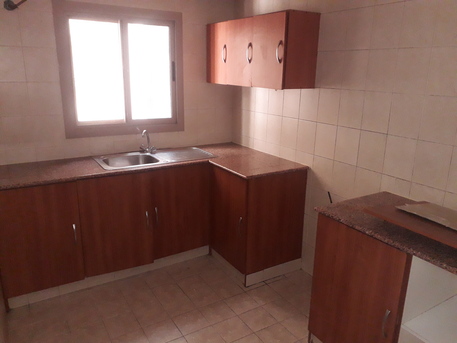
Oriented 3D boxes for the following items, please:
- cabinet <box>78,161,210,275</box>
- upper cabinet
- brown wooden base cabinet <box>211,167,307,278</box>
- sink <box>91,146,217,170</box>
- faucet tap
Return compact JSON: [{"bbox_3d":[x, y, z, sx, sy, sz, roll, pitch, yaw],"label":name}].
[{"bbox_3d":[-0.767,0.304,3.130,1.082,0.785,0.583,-8,18,-30],"label":"cabinet"},{"bbox_3d":[0.229,-0.990,3.011,0.319,0.523,1.136,-8,18,-30],"label":"upper cabinet"},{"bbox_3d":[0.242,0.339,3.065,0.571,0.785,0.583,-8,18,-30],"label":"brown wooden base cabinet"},{"bbox_3d":[-0.632,-0.049,3.132,0.965,0.165,0.482,-8,18,-30],"label":"sink"},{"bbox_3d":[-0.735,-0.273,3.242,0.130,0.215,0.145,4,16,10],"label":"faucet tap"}]

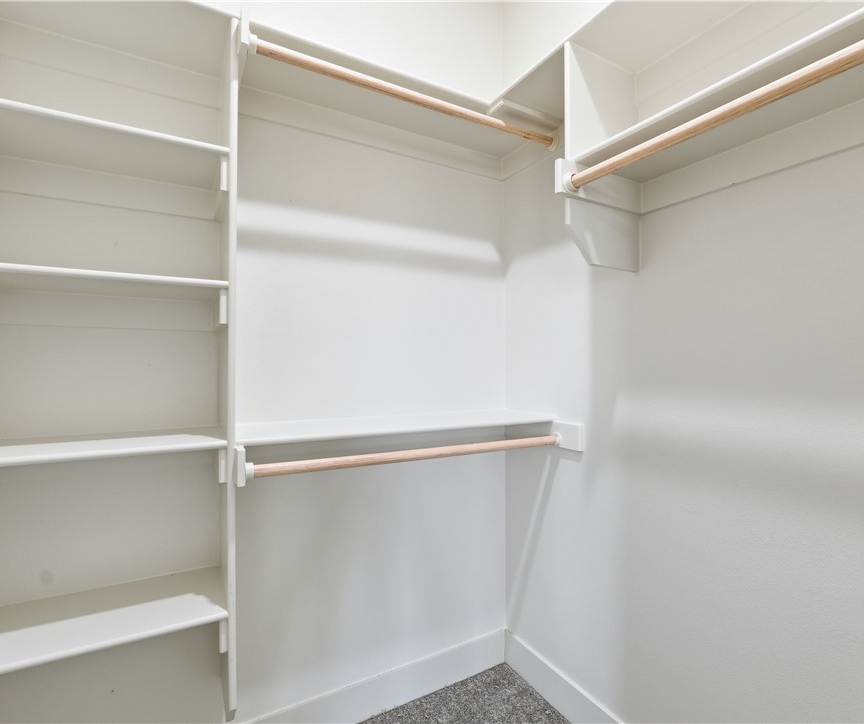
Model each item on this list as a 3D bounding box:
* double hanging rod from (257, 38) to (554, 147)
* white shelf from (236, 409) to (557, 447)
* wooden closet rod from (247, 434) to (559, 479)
[{"bbox_3d":[0.001,-0.772,1.256,1.006,0.034,0.034,0,-1,-28],"label":"double hanging rod"},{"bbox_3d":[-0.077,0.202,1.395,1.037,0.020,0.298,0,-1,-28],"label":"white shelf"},{"bbox_3d":[0.003,0.268,1.241,1.006,0.034,0.034,0,-1,-28],"label":"wooden closet rod"}]

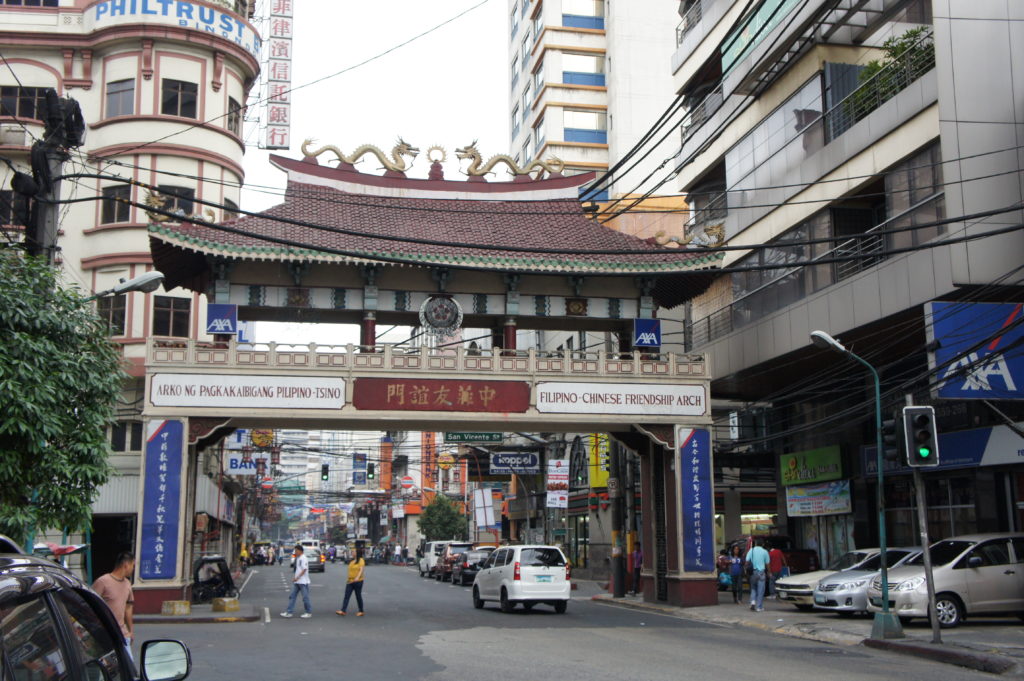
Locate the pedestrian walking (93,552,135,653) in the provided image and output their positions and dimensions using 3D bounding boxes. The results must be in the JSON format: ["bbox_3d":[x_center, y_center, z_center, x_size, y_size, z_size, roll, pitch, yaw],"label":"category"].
[{"bbox_3d":[-4.271,3.116,11.841,0.460,1.687,0.300,6,-12,-30],"label":"pedestrian walking"}]

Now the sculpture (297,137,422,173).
[{"bbox_3d":[-3.977,-4.938,29.124,3.200,1.000,0.500,2,-10,-12],"label":"sculpture"}]

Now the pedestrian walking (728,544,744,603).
[{"bbox_3d":[5.996,6.260,29.638,0.450,1.531,0.320,-1,-10,3],"label":"pedestrian walking"}]

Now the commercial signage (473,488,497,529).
[{"bbox_3d":[-1.339,8.453,56.000,0.840,1.900,0.080,-3,-9,-13],"label":"commercial signage"}]

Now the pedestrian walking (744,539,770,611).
[{"bbox_3d":[5.506,5.264,25.078,0.560,1.660,0.480,-1,-10,3],"label":"pedestrian walking"}]

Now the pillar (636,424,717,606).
[{"bbox_3d":[4.602,4.883,30.787,1.025,4.729,2.850,2,-11,-12],"label":"pillar"}]

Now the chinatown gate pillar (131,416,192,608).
[{"bbox_3d":[-8.686,4.441,28.015,1.112,4.650,2.850,2,-11,-12],"label":"chinatown gate pillar"}]

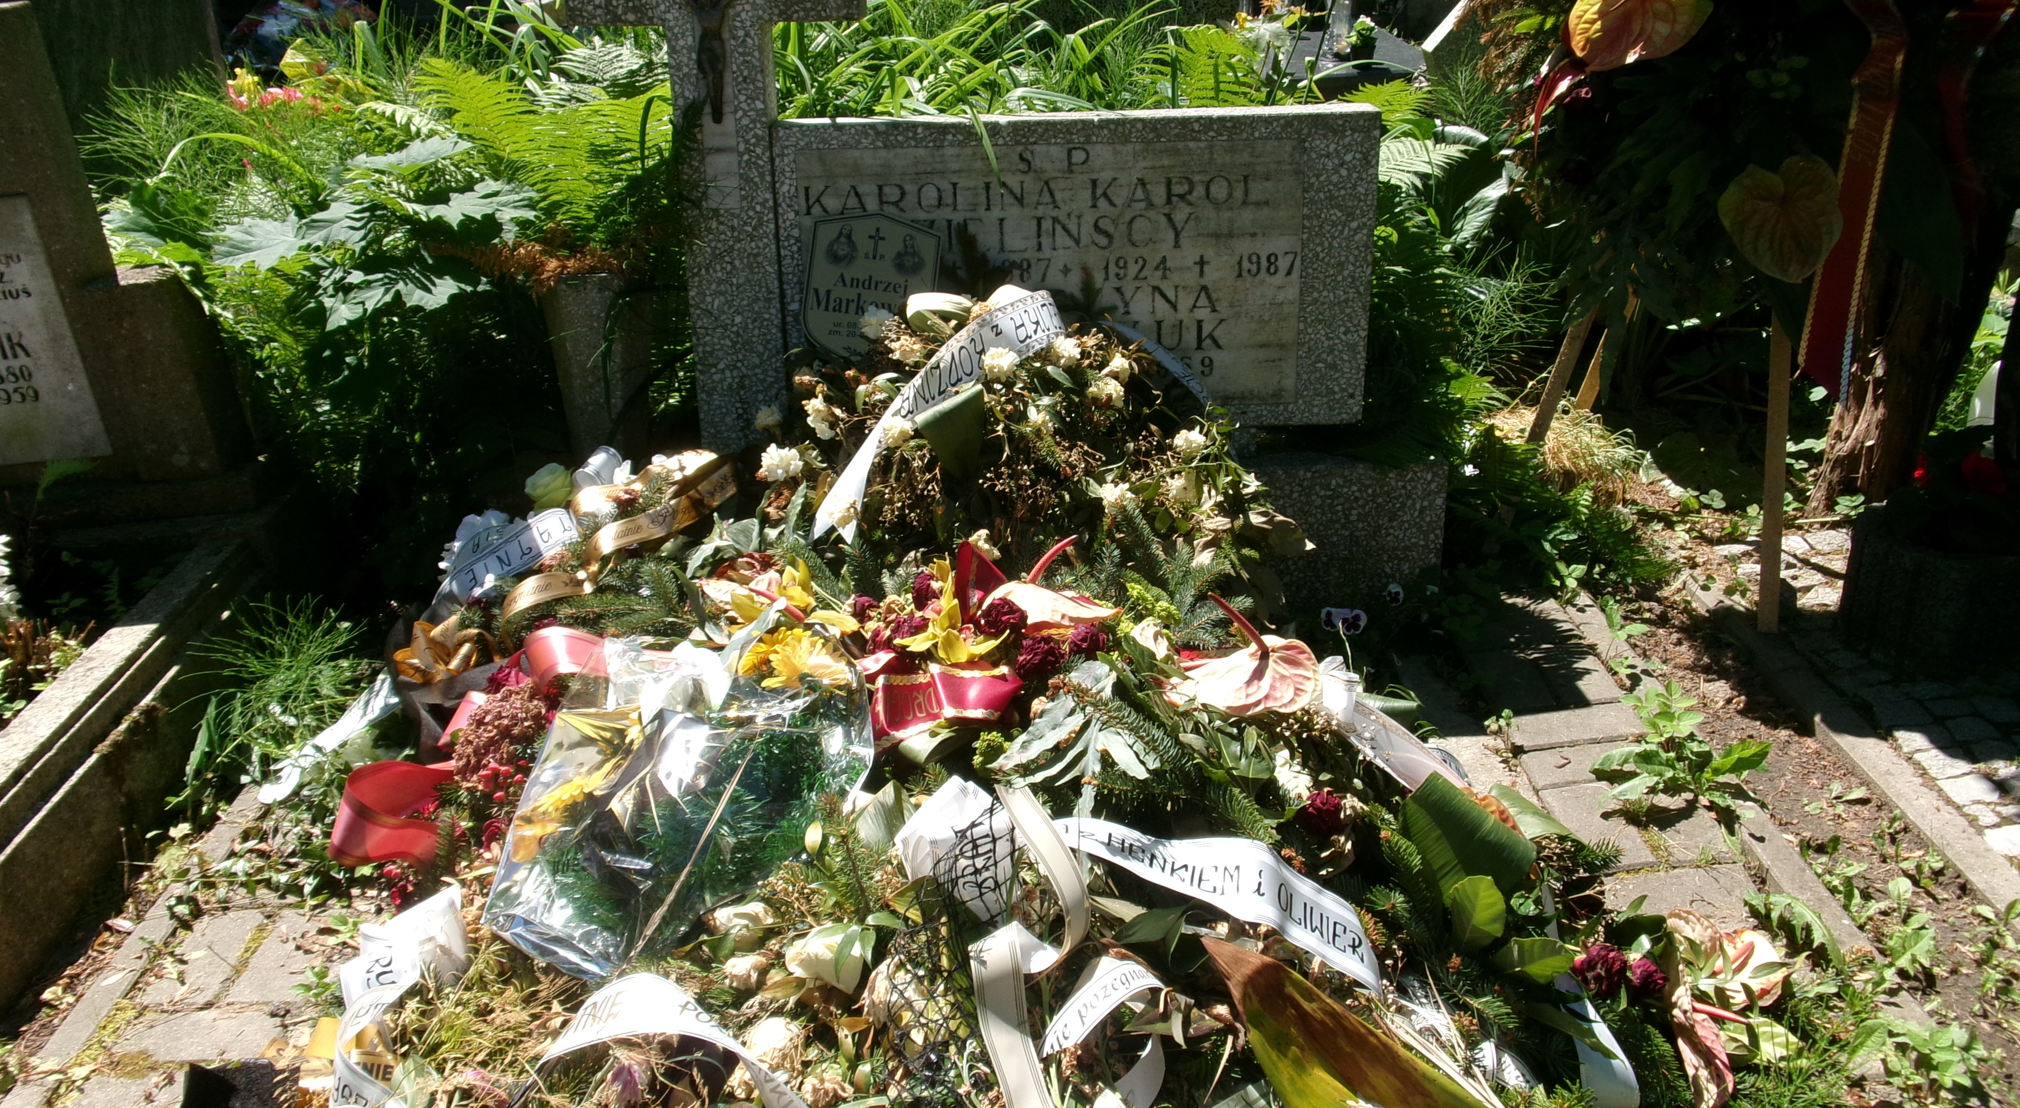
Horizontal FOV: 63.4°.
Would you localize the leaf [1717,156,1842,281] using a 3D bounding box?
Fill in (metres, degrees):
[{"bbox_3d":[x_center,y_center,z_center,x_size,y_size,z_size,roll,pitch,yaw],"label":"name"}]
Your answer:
[{"bbox_3d":[1.281,-0.558,2.720,0.190,0.195,0.050,6,22,17],"label":"leaf"}]

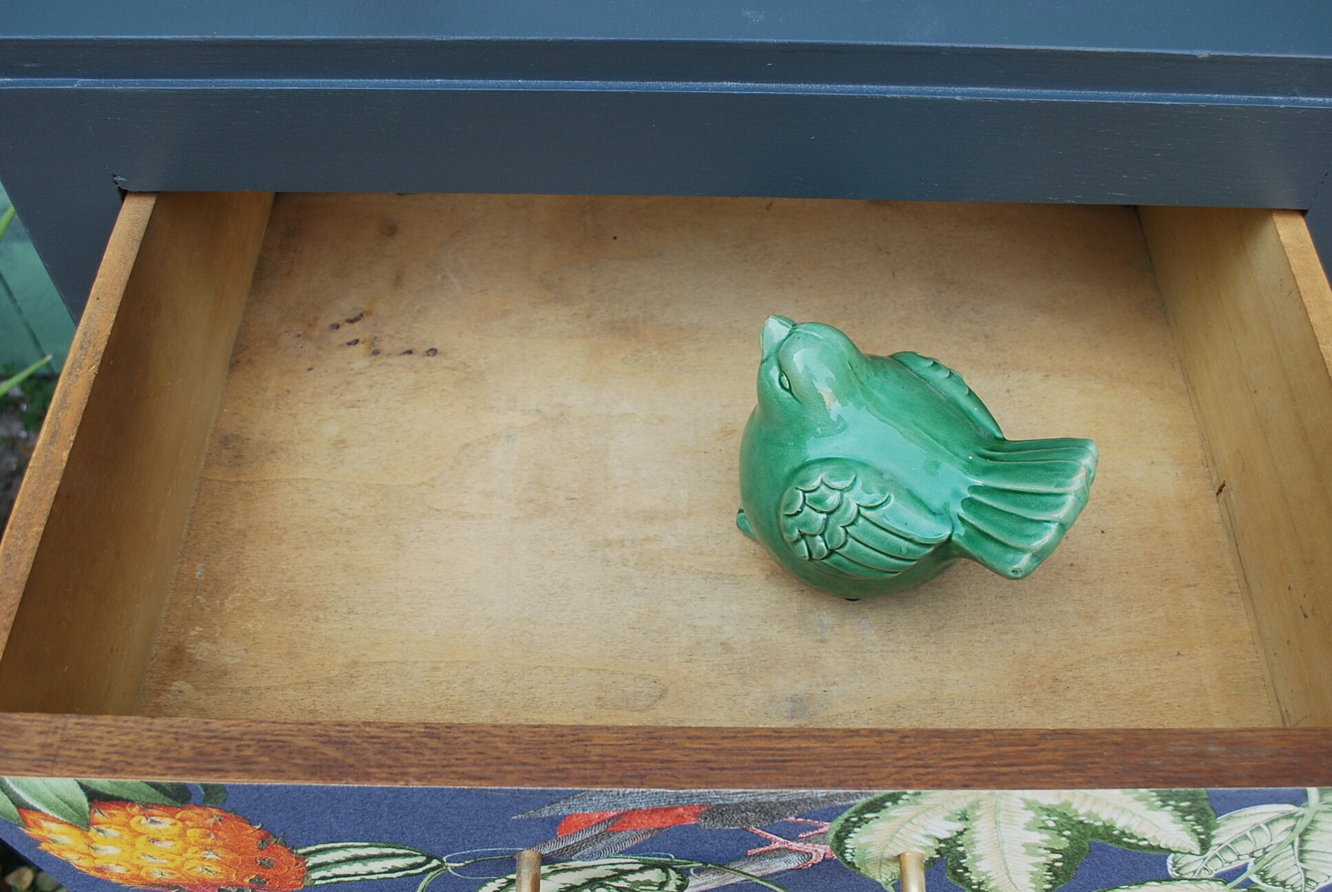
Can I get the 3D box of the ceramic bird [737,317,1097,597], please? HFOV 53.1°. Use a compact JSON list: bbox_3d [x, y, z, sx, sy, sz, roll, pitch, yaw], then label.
[{"bbox_3d":[0.092,0.008,0.520,0.131,0.111,0.100,23,57,16],"label":"ceramic bird"}]

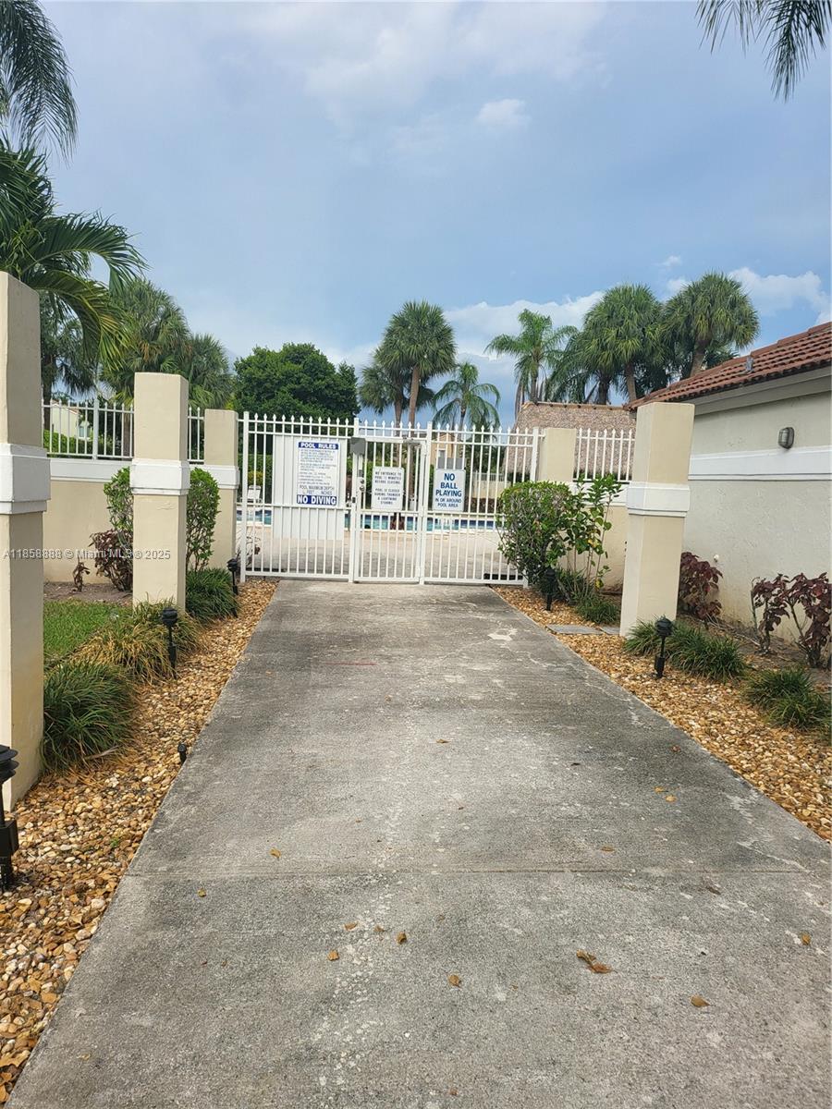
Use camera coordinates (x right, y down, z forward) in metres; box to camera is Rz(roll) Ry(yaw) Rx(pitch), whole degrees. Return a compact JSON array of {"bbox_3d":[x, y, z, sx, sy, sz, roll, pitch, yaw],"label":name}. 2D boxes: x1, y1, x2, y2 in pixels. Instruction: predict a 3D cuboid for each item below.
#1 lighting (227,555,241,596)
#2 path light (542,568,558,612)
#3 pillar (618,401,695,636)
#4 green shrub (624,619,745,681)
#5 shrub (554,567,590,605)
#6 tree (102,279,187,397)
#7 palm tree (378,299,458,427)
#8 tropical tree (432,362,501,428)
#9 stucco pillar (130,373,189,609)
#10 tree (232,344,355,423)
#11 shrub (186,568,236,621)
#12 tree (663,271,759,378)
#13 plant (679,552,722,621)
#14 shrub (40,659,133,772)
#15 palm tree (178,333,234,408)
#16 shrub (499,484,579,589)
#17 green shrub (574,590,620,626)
[{"bbox_3d":[-2.209,0.258,9.402,0.150,0.470,0.150,2,6,-6],"label":"lighting"},{"bbox_3d":[1.609,0.436,9.230,0.150,0.500,0.150,2,6,-6],"label":"path light"},{"bbox_3d":[2.376,-0.281,7.618,0.430,2.336,0.430,2,6,-6],"label":"pillar"},{"bbox_3d":[2.504,0.782,6.925,0.950,0.380,1.200,2,6,-6],"label":"green shrub"},{"bbox_3d":[2.065,0.397,10.171,0.480,0.454,0.460,2,6,-6],"label":"shrub"},{"bbox_3d":[-9.468,-5.605,26.721,3.298,7.657,3.298,2,6,-6],"label":"tree"},{"bbox_3d":[-0.167,-6.973,35.607,3.635,9.367,3.635,2,6,-6],"label":"palm tree"},{"bbox_3d":[2.477,-6.444,40.995,3.745,7.412,3.745,2,6,-6],"label":"tropical tree"},{"bbox_3d":[-2.363,-0.444,7.125,0.460,2.320,0.460,2,6,-6],"label":"stucco pillar"},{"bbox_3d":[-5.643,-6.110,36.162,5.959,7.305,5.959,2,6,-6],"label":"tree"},{"bbox_3d":[-2.298,0.389,8.244,0.700,0.450,0.850,2,6,-6],"label":"shrub"},{"bbox_3d":[11.519,-6.173,30.896,3.900,10.080,3.900,2,6,-6],"label":"tree"},{"bbox_3d":[3.171,0.374,8.772,0.700,0.870,0.700,2,6,-6],"label":"plant"},{"bbox_3d":[-1.925,0.856,4.375,0.600,0.437,0.620,2,6,-6],"label":"shrub"},{"bbox_3d":[-8.352,-5.213,29.903,2.800,6.564,2.800,2,6,-6],"label":"palm tree"},{"bbox_3d":[1.682,-0.200,10.310,1.020,1.571,0.950,2,6,-6],"label":"shrub"},{"bbox_3d":[2.041,0.584,8.725,0.550,0.360,0.600,2,6,-6],"label":"green shrub"}]

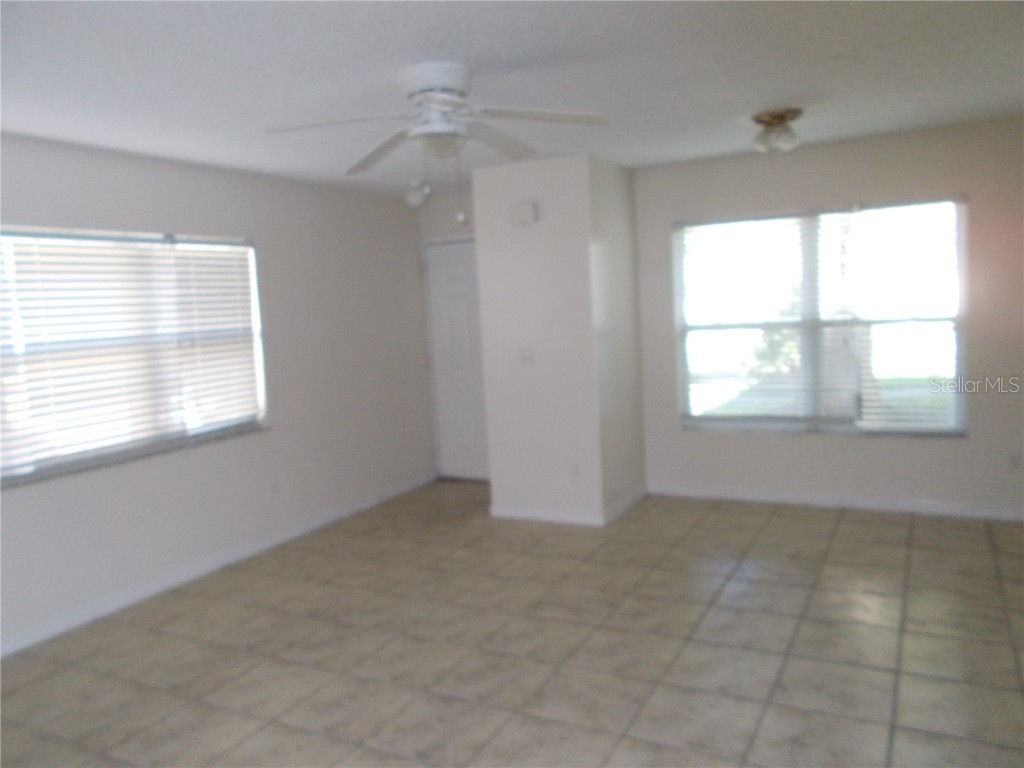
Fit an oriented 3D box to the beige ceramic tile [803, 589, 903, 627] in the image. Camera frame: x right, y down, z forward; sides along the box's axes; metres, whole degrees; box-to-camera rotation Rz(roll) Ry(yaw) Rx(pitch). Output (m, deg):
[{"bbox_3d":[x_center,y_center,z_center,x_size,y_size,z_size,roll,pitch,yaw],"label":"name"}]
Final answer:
[{"bbox_3d":[1.602,1.052,3.603,0.400,0.012,0.400,0,6,28],"label":"beige ceramic tile"}]

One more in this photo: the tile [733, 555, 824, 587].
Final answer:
[{"bbox_3d":[1.419,0.989,4.106,0.402,0.010,0.402,0,7,29],"label":"tile"}]

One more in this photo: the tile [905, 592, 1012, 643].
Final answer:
[{"bbox_3d":[1.935,1.031,3.354,0.400,0.010,0.400,0,6,29],"label":"tile"}]

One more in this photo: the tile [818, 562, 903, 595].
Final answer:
[{"bbox_3d":[1.774,0.989,3.902,0.400,0.010,0.400,0,6,29],"label":"tile"}]

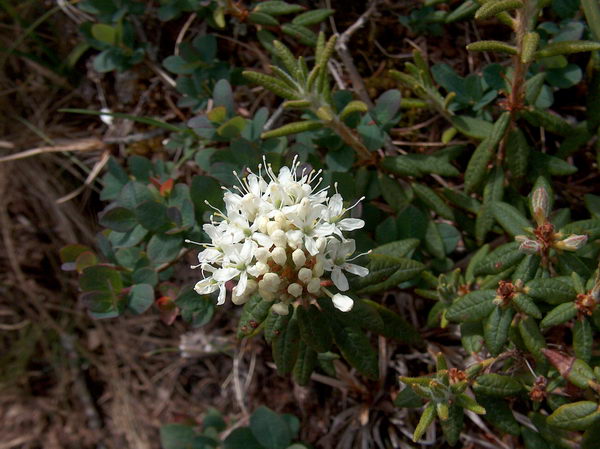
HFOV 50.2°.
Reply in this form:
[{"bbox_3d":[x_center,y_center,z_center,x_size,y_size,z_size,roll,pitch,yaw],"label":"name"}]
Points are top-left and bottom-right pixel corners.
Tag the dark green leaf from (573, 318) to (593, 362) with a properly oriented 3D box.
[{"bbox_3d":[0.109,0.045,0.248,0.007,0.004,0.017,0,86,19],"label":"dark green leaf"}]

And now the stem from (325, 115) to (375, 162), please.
[{"bbox_3d":[0.024,-0.041,0.305,0.005,0.031,0.005,-49,21,0],"label":"stem"}]

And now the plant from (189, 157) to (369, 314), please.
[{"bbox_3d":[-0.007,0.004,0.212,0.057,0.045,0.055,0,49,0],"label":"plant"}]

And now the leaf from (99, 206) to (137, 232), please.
[{"bbox_3d":[-0.078,-0.002,0.275,0.016,0.004,0.011,2,78,-6],"label":"leaf"}]

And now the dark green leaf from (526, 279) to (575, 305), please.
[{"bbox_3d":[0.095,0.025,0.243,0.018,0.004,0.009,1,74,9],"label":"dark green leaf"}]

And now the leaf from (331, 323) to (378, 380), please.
[{"bbox_3d":[0.019,0.044,0.228,0.013,0.006,0.026,-37,82,-14],"label":"leaf"}]

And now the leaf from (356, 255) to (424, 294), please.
[{"bbox_3d":[0.033,0.019,0.245,0.030,0.005,0.012,-16,59,-14],"label":"leaf"}]

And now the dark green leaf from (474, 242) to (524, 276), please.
[{"bbox_3d":[0.087,0.015,0.280,0.025,0.005,0.012,-30,68,-3],"label":"dark green leaf"}]

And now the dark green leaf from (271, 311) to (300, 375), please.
[{"bbox_3d":[-0.005,0.044,0.240,0.011,0.004,0.025,10,79,2],"label":"dark green leaf"}]

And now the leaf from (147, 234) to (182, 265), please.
[{"bbox_3d":[-0.060,0.011,0.285,0.013,0.004,0.018,43,71,10],"label":"leaf"}]

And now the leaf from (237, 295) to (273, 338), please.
[{"bbox_3d":[-0.016,0.033,0.238,0.011,0.004,0.021,38,77,17],"label":"leaf"}]

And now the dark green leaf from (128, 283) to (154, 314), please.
[{"bbox_3d":[-0.073,0.034,0.295,0.012,0.003,0.015,-14,68,-9],"label":"dark green leaf"}]

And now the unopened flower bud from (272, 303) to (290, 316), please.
[{"bbox_3d":[-0.006,0.028,0.207,0.005,0.005,0.005,-13,27,0],"label":"unopened flower bud"}]

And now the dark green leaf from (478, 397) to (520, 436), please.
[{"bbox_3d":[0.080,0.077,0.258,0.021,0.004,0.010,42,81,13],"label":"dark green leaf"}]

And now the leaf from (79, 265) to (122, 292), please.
[{"bbox_3d":[-0.088,0.025,0.285,0.020,0.004,0.013,12,68,11],"label":"leaf"}]

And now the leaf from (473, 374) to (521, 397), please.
[{"bbox_3d":[0.085,0.069,0.275,0.022,0.005,0.009,4,63,-1],"label":"leaf"}]

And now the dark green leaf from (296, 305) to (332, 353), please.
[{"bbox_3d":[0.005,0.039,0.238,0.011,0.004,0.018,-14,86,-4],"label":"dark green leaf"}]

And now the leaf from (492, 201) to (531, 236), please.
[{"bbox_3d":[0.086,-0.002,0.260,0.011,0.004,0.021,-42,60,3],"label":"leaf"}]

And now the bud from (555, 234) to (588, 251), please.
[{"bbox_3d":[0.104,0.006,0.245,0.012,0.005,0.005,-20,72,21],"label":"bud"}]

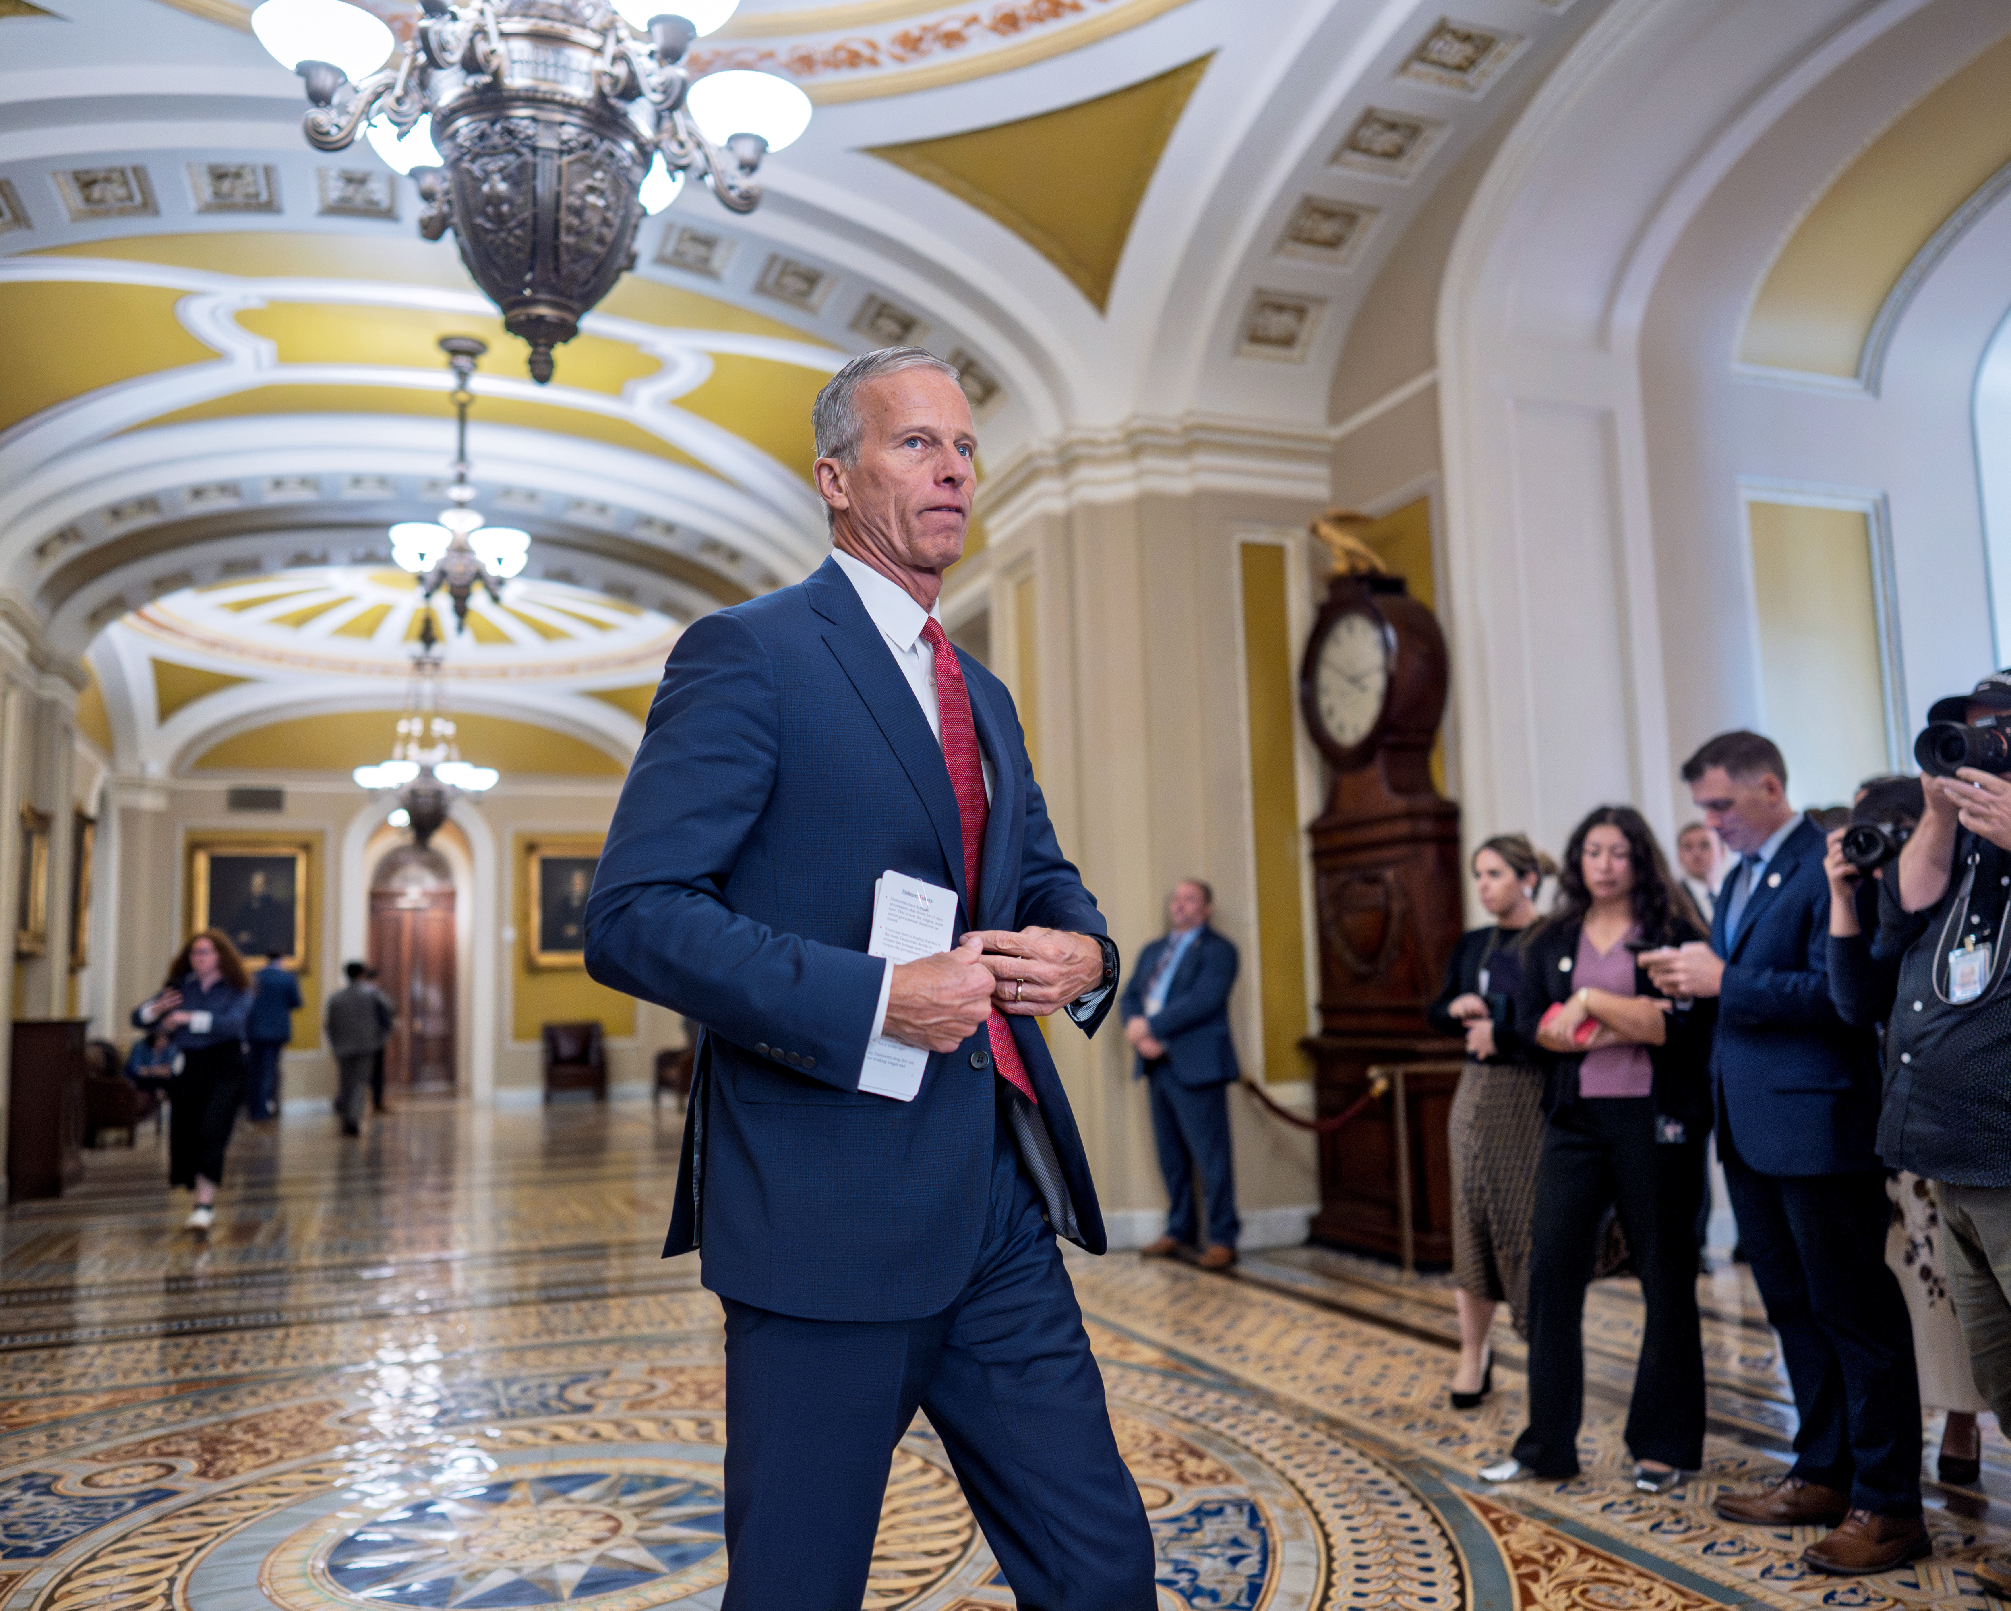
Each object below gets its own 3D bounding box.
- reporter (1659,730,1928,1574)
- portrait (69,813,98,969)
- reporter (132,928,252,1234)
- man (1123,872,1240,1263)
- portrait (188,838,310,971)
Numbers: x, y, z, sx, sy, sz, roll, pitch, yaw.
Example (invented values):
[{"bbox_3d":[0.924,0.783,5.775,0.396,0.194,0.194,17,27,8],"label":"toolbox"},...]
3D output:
[{"bbox_3d":[1.665,0.713,3.600,0.500,1.770,0.540,-1,-7,-6],"label":"reporter"},{"bbox_3d":[-9.443,0.870,16.495,0.100,1.600,1.100,1,-7,-21],"label":"portrait"},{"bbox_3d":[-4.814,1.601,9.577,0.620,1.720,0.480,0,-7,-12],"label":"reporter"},{"bbox_3d":[0.821,1.204,7.497,0.400,1.725,0.520,5,-9,-44],"label":"man"},{"bbox_3d":[-8.882,1.194,18.968,1.245,1.517,0.120,1,-7,-22],"label":"portrait"}]

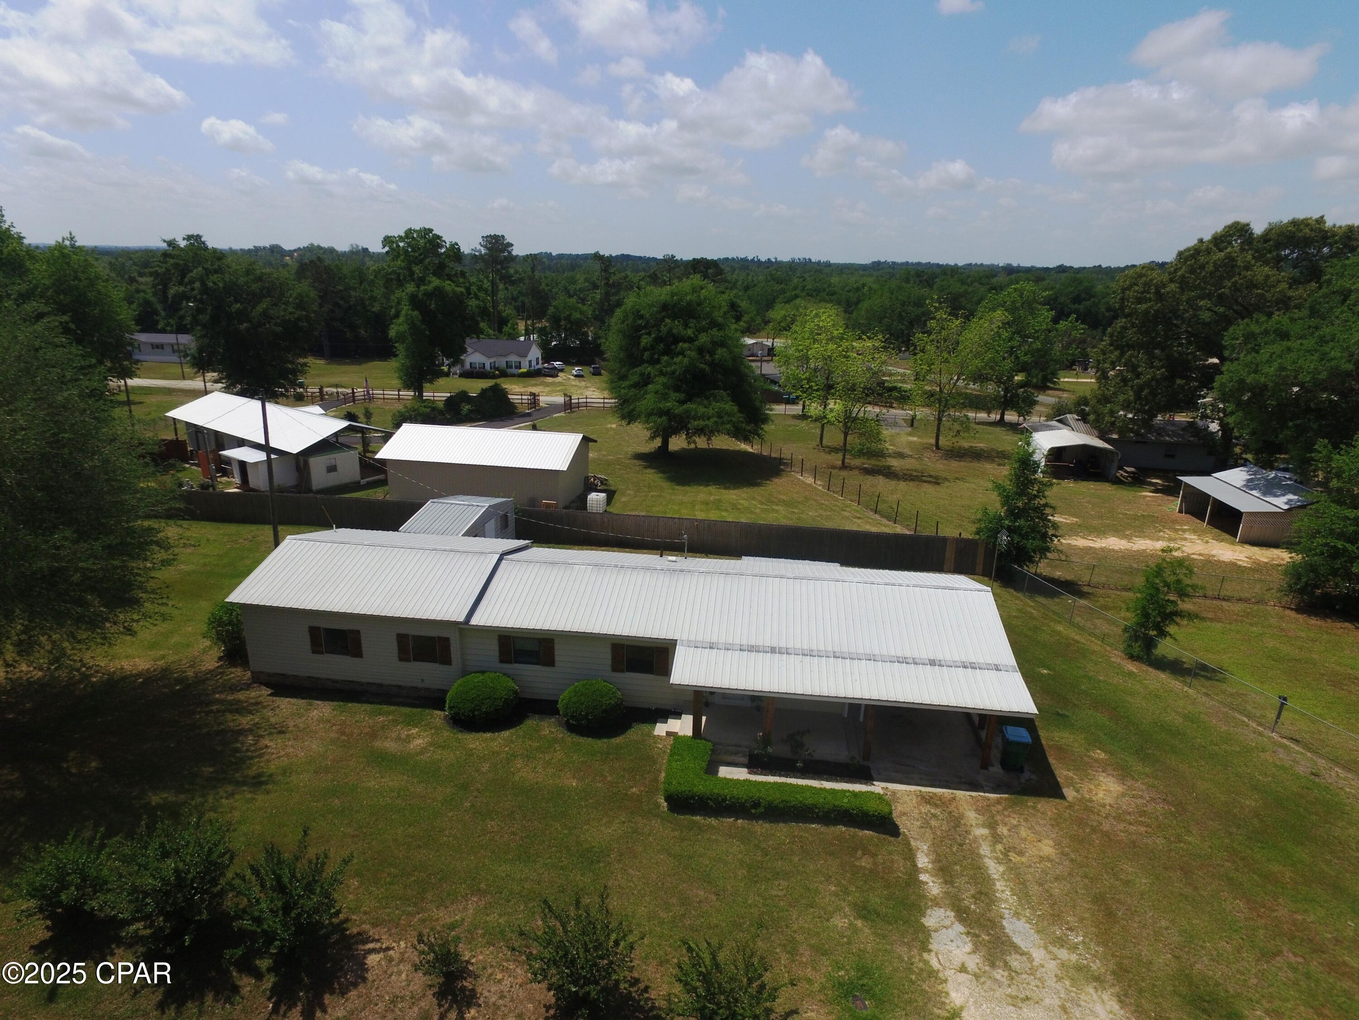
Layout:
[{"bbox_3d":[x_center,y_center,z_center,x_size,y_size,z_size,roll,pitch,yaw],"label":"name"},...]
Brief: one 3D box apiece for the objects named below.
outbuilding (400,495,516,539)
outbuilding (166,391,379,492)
[{"bbox_3d":[-10.815,0.978,39.021,3.100,2.900,6.000,4,18,10],"label":"outbuilding"},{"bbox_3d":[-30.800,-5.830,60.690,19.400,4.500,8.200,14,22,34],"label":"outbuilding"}]

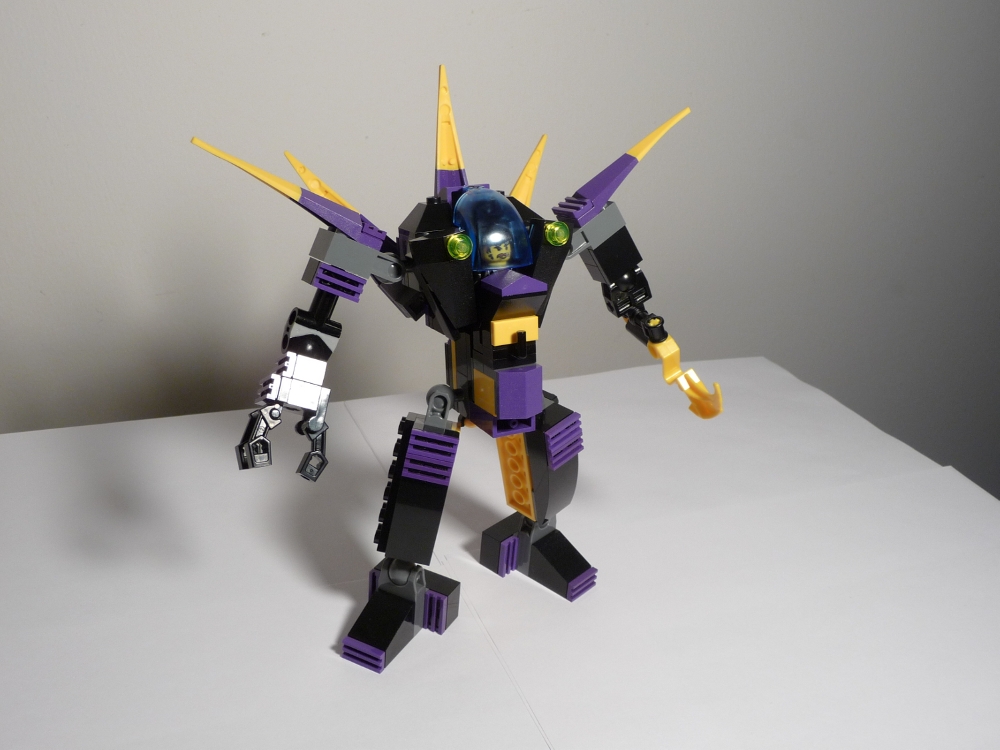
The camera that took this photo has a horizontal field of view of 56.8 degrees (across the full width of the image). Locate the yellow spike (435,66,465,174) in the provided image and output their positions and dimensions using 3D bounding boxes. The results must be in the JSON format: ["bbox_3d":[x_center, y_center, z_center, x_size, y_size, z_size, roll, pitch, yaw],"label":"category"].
[{"bbox_3d":[-0.019,-0.089,0.319,0.009,0.036,0.005,-10,13,-29],"label":"yellow spike"}]

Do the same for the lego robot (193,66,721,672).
[{"bbox_3d":[-0.007,-0.009,0.336,0.196,0.195,0.080,-10,27,-29],"label":"lego robot"}]

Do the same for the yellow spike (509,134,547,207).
[{"bbox_3d":[0.011,-0.078,0.355,0.005,0.036,0.009,5,-22,48],"label":"yellow spike"}]

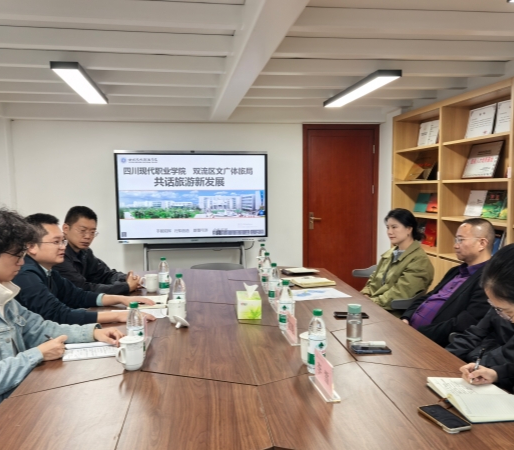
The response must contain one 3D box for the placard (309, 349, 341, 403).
[{"bbox_3d":[0.225,0.494,1.556,0.046,0.100,0.197,-1,4,-8],"label":"placard"}]

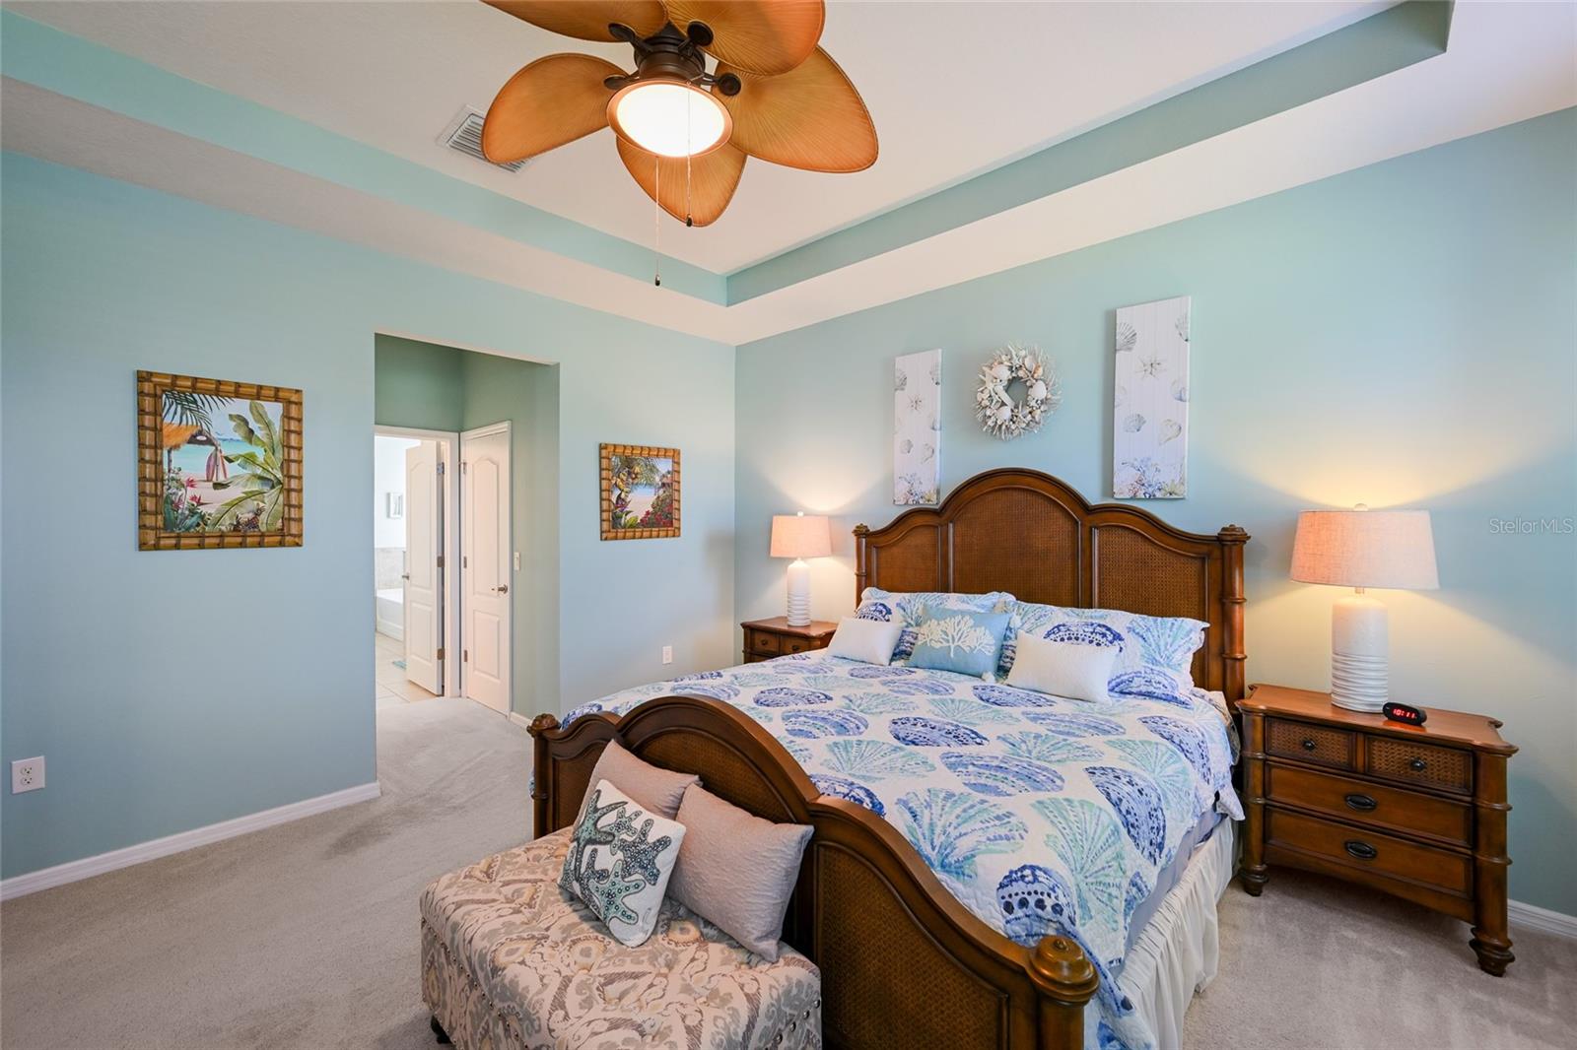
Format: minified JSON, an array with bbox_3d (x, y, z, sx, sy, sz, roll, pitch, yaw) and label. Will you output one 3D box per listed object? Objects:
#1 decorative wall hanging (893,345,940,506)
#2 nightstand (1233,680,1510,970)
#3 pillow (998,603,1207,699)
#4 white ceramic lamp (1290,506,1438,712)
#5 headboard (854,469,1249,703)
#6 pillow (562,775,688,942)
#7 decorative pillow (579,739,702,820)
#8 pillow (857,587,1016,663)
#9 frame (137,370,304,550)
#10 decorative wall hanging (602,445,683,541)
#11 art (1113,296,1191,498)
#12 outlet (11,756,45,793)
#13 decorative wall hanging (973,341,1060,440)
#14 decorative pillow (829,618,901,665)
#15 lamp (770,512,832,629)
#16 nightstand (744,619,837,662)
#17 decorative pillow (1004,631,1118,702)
[{"bbox_3d":[0.785,-0.581,3.747,0.303,0.914,0.032,1,1,43],"label":"decorative wall hanging"},{"bbox_3d":[2.066,1.026,2.215,0.700,0.715,0.430,1,1,43],"label":"nightstand"},{"bbox_3d":[1.385,0.542,2.830,0.880,0.400,0.170,1,-31,43],"label":"pillow"},{"bbox_3d":[2.105,0.298,2.255,0.400,0.742,0.400,1,1,43],"label":"white ceramic lamp"},{"bbox_3d":[1.181,0.535,3.288,2.080,1.677,0.110,1,1,43],"label":"headboard"},{"bbox_3d":[-0.432,0.852,1.602,0.375,0.320,0.120,0,-28,40],"label":"pillow"},{"bbox_3d":[-0.438,0.811,1.699,0.430,0.385,0.140,1,-21,43],"label":"decorative pillow"},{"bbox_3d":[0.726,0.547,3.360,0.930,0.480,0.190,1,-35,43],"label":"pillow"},{"bbox_3d":[-2.479,-0.263,2.704,0.030,0.730,0.525,1,1,43],"label":"frame"},{"bbox_3d":[-1.017,-0.224,4.261,0.030,0.635,0.640,1,1,43],"label":"decorative wall hanging"},{"bbox_3d":[1.710,-0.579,2.886,0.305,0.920,0.035,1,1,43],"label":"art"},{"bbox_3d":[-2.820,0.929,2.276,0.012,0.116,0.073,1,1,43],"label":"outlet"},{"bbox_3d":[1.223,-0.718,3.301,0.460,0.500,0.090,1,1,43],"label":"decorative wall hanging"},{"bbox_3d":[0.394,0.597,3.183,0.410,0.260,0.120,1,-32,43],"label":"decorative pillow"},{"bbox_3d":[0.073,0.284,4.030,0.400,0.733,0.400,0,0,0],"label":"lamp"},{"bbox_3d":[0.100,1.012,4.004,0.690,0.715,0.420,1,1,43],"label":"nightstand"},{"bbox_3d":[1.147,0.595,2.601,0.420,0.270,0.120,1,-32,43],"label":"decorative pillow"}]

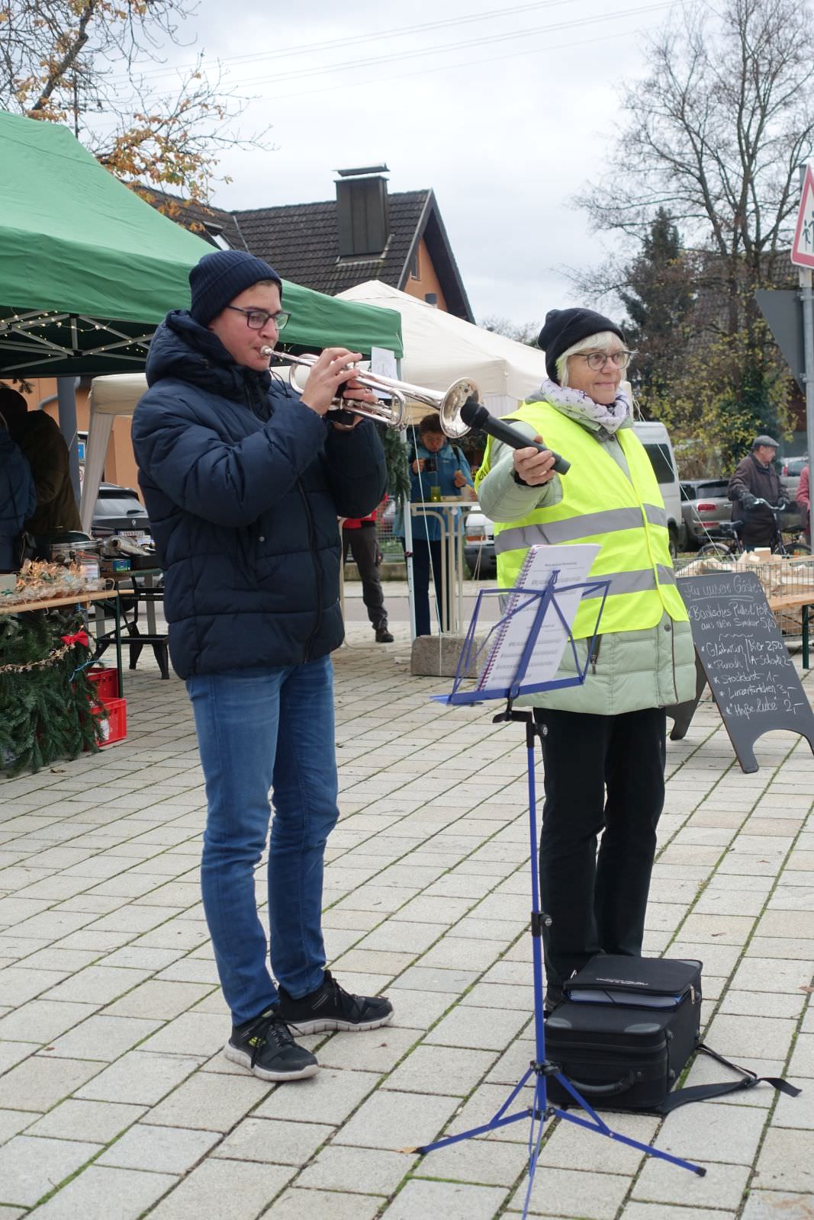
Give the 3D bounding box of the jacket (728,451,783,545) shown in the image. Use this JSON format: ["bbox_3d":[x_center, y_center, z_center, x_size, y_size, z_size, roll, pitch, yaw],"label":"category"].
[{"bbox_3d":[3.261,-1.036,17.000,0.450,0.880,0.560,3,6,44],"label":"jacket"}]

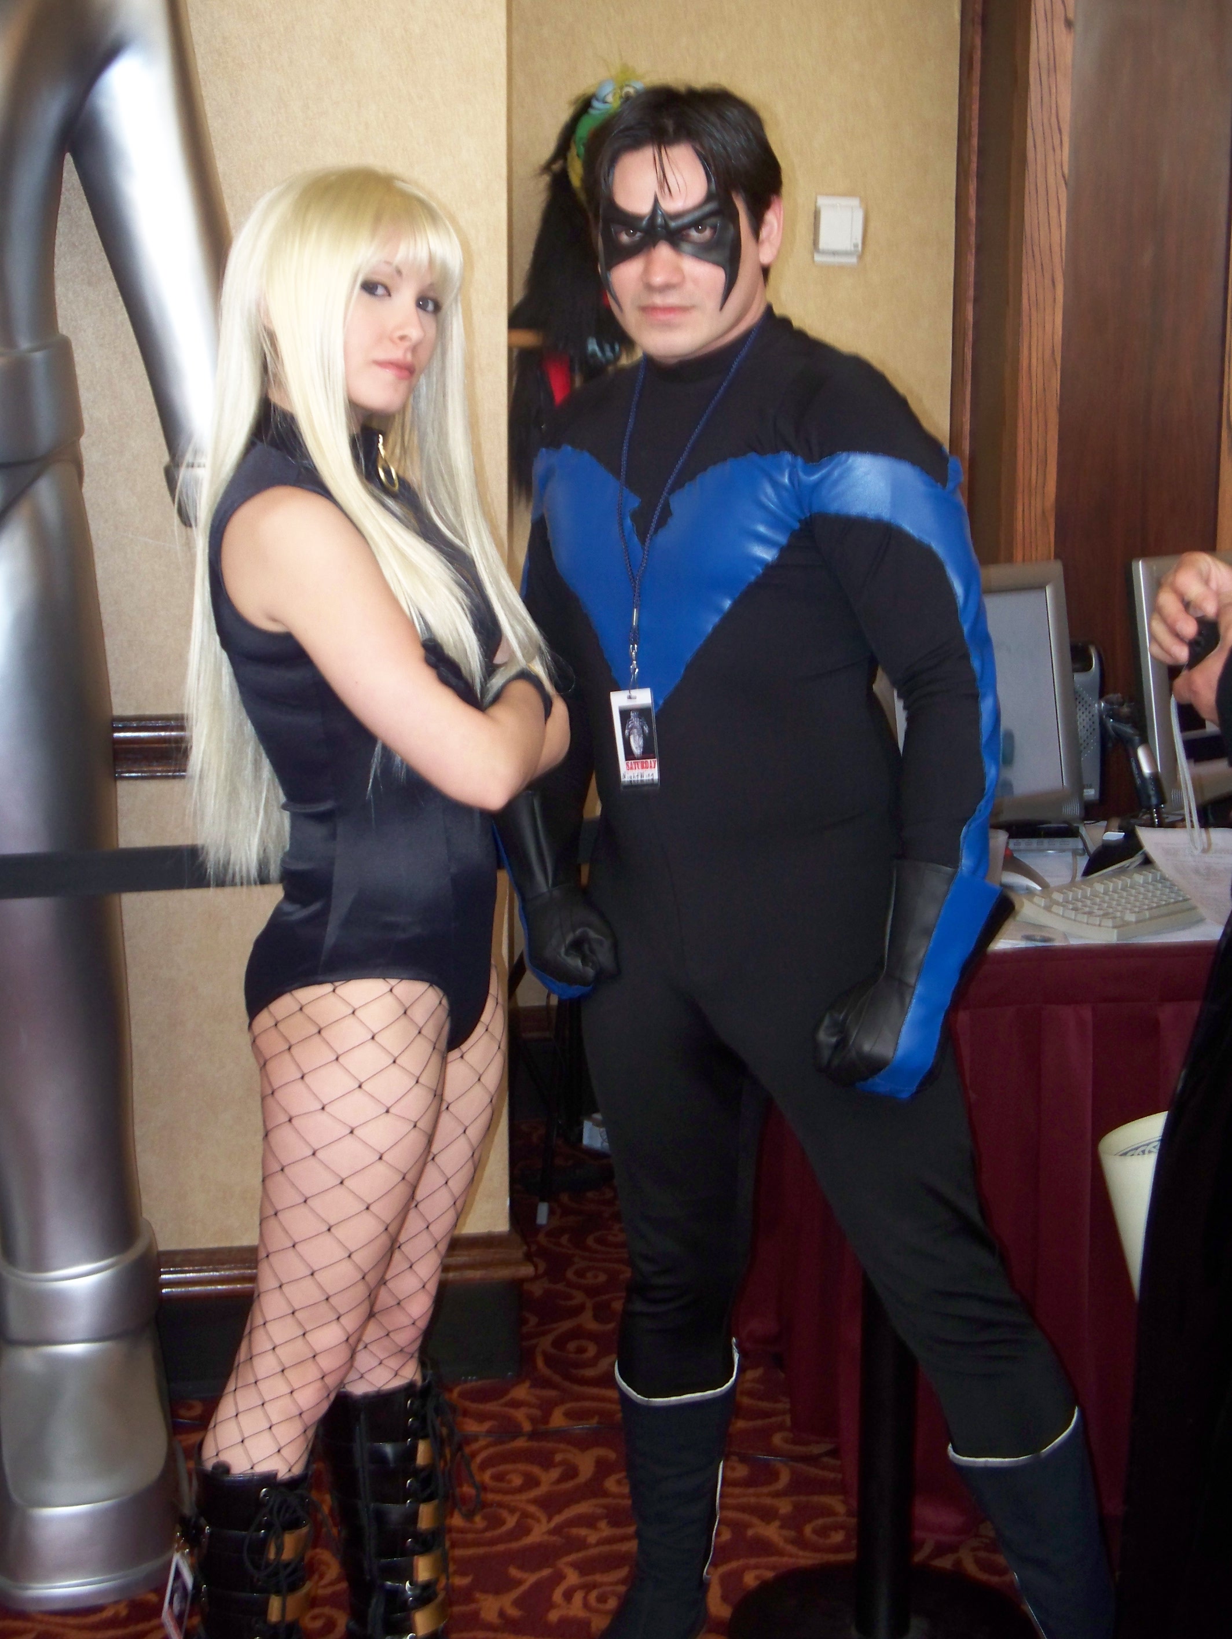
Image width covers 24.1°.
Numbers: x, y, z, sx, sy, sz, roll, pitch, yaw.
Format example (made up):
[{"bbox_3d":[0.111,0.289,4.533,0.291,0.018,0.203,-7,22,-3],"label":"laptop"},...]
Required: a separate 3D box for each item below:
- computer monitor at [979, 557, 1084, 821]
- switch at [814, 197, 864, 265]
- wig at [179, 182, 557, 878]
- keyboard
[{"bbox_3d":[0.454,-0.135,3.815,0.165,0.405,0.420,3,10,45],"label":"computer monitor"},{"bbox_3d":[0.391,-1.026,5.041,0.078,0.117,0.030,-2,12,-9],"label":"switch"},{"bbox_3d":[-0.241,-0.272,2.781,0.290,0.685,0.330,-11,16,-44],"label":"wig"},{"bbox_3d":[0.716,0.086,3.741,0.460,0.038,0.175,-11,19,-43],"label":"keyboard"}]

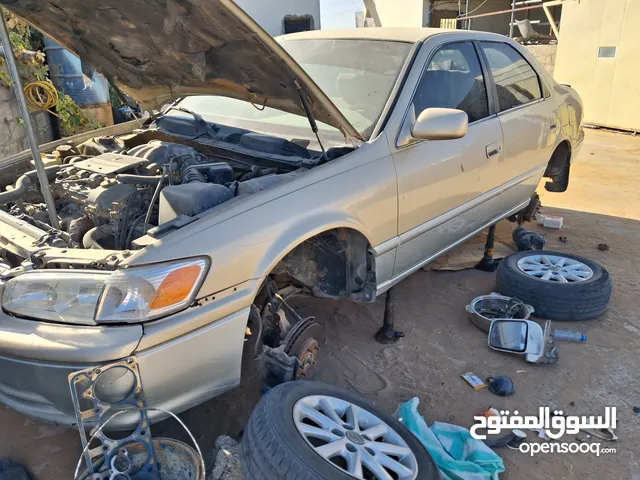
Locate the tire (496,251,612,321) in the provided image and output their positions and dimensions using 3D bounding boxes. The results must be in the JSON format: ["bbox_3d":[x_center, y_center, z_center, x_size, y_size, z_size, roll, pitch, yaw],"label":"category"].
[{"bbox_3d":[1.497,0.276,3.220,0.664,0.210,0.664,0,21,0],"label":"tire"}]

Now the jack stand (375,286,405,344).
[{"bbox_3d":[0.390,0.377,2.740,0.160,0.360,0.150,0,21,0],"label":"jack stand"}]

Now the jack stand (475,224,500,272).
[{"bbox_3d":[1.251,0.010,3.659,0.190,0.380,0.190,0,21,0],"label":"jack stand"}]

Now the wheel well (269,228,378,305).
[{"bbox_3d":[-0.050,0.105,2.150,0.300,0.400,0.700,18,28,39],"label":"wheel well"}]

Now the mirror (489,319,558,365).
[{"bbox_3d":[1.046,0.521,2.577,0.330,0.205,0.160,7,5,18],"label":"mirror"}]

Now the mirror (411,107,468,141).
[{"bbox_3d":[0.539,-0.526,2.250,0.240,0.138,0.120,12,24,28],"label":"mirror"}]

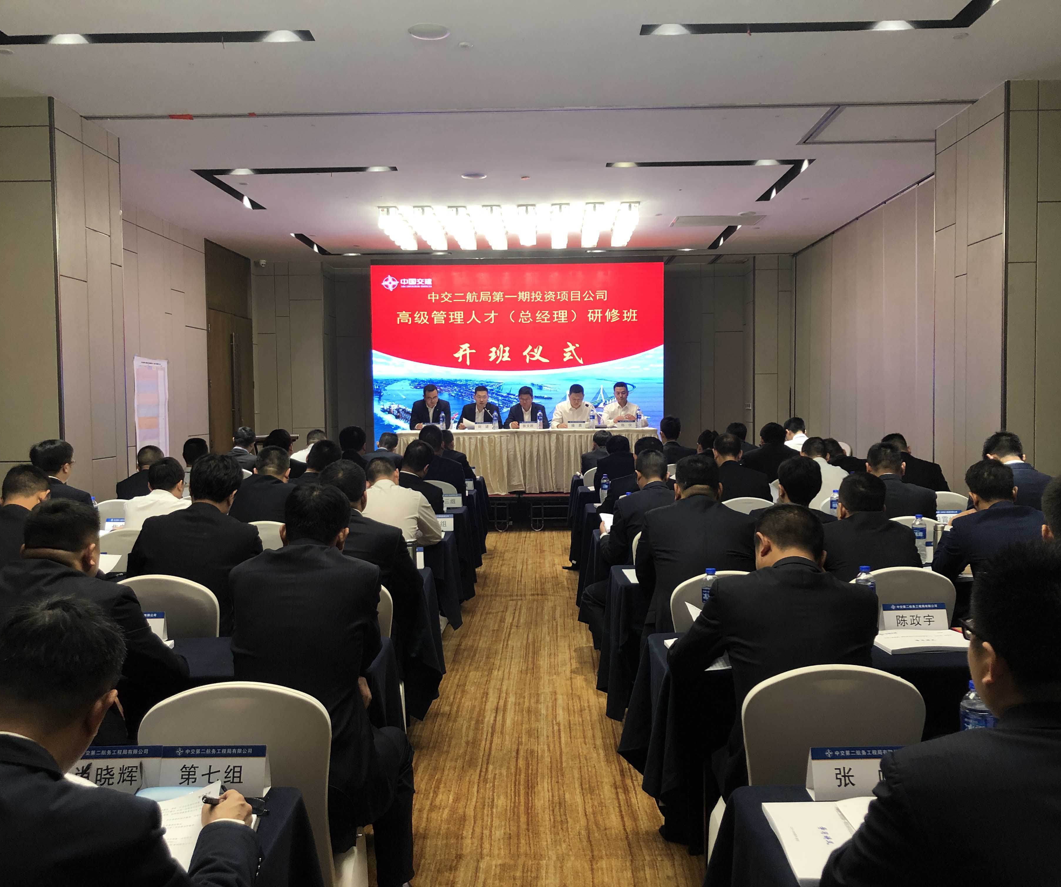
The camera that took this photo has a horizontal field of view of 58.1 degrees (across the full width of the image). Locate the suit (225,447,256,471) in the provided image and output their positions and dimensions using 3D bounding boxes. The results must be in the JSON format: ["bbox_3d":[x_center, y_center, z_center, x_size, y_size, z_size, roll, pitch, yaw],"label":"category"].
[{"bbox_3d":[-2.686,0.356,8.900,0.480,0.650,0.450,0,3,16],"label":"suit"}]

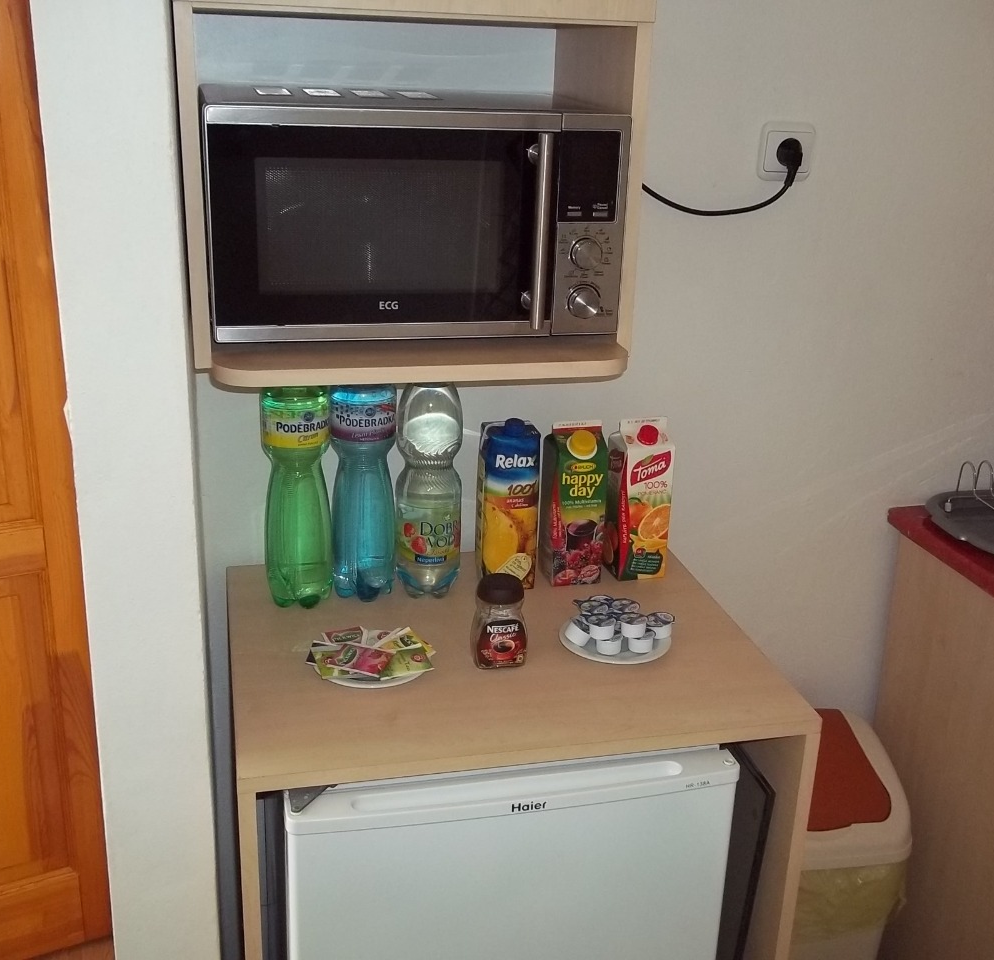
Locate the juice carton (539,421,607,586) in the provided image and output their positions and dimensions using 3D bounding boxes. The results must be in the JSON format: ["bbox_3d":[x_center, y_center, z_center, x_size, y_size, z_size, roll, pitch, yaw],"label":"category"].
[{"bbox_3d":[0.110,0.028,1.671,0.070,0.231,0.070,-3,21,-13],"label":"juice carton"}]

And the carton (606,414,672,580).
[{"bbox_3d":[0.203,0.021,1.696,0.070,0.232,0.070,-3,21,-13],"label":"carton"}]

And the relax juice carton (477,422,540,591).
[{"bbox_3d":[0.013,0.030,1.644,0.071,0.240,0.070,-3,21,-13],"label":"relax juice carton"}]

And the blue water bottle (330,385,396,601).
[{"bbox_3d":[-0.177,-0.007,1.576,0.088,0.343,0.088,-4,21,-16],"label":"blue water bottle"}]

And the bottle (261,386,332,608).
[{"bbox_3d":[-0.264,-0.002,1.556,0.089,0.343,0.089,-9,23,-28],"label":"bottle"}]

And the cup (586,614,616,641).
[{"bbox_3d":[0.130,0.183,1.471,0.038,0.021,0.038,2,20,-1],"label":"cup"}]

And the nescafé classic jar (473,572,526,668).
[{"bbox_3d":[0.002,0.171,1.456,0.069,0.102,0.060,-3,21,-13],"label":"nescafé classic jar"}]

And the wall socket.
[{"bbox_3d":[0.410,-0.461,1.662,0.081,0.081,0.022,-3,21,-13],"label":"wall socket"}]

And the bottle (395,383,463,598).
[{"bbox_3d":[-0.090,-0.007,1.596,0.089,0.335,0.089,2,20,-1],"label":"bottle"}]

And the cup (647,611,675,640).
[{"bbox_3d":[0.210,0.188,1.519,0.038,0.021,0.038,2,20,-1],"label":"cup"}]

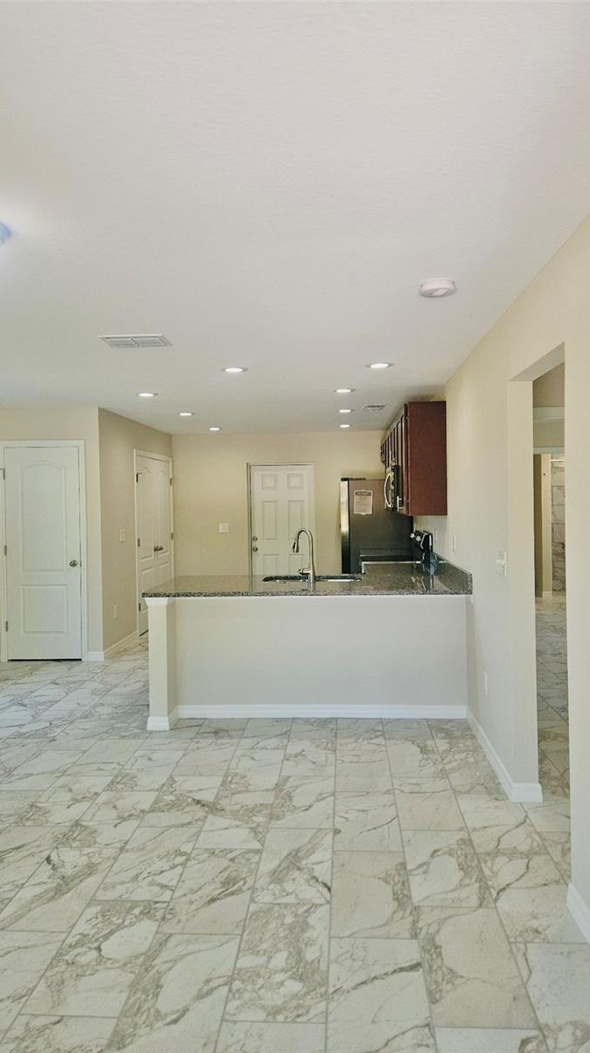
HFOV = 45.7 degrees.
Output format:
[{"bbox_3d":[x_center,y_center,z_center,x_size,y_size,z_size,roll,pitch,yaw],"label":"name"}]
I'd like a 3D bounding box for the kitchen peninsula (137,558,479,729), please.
[{"bbox_3d":[0.125,0.854,5.213,2.157,0.925,1.320,-1,2,4],"label":"kitchen peninsula"}]

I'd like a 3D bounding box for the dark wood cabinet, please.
[{"bbox_3d":[1.175,-0.610,7.376,0.330,0.908,3.580,-1,2,4],"label":"dark wood cabinet"}]

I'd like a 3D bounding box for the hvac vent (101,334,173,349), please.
[{"bbox_3d":[-0.903,-1.046,3.991,0.365,0.020,0.290,-1,2,4],"label":"hvac vent"}]

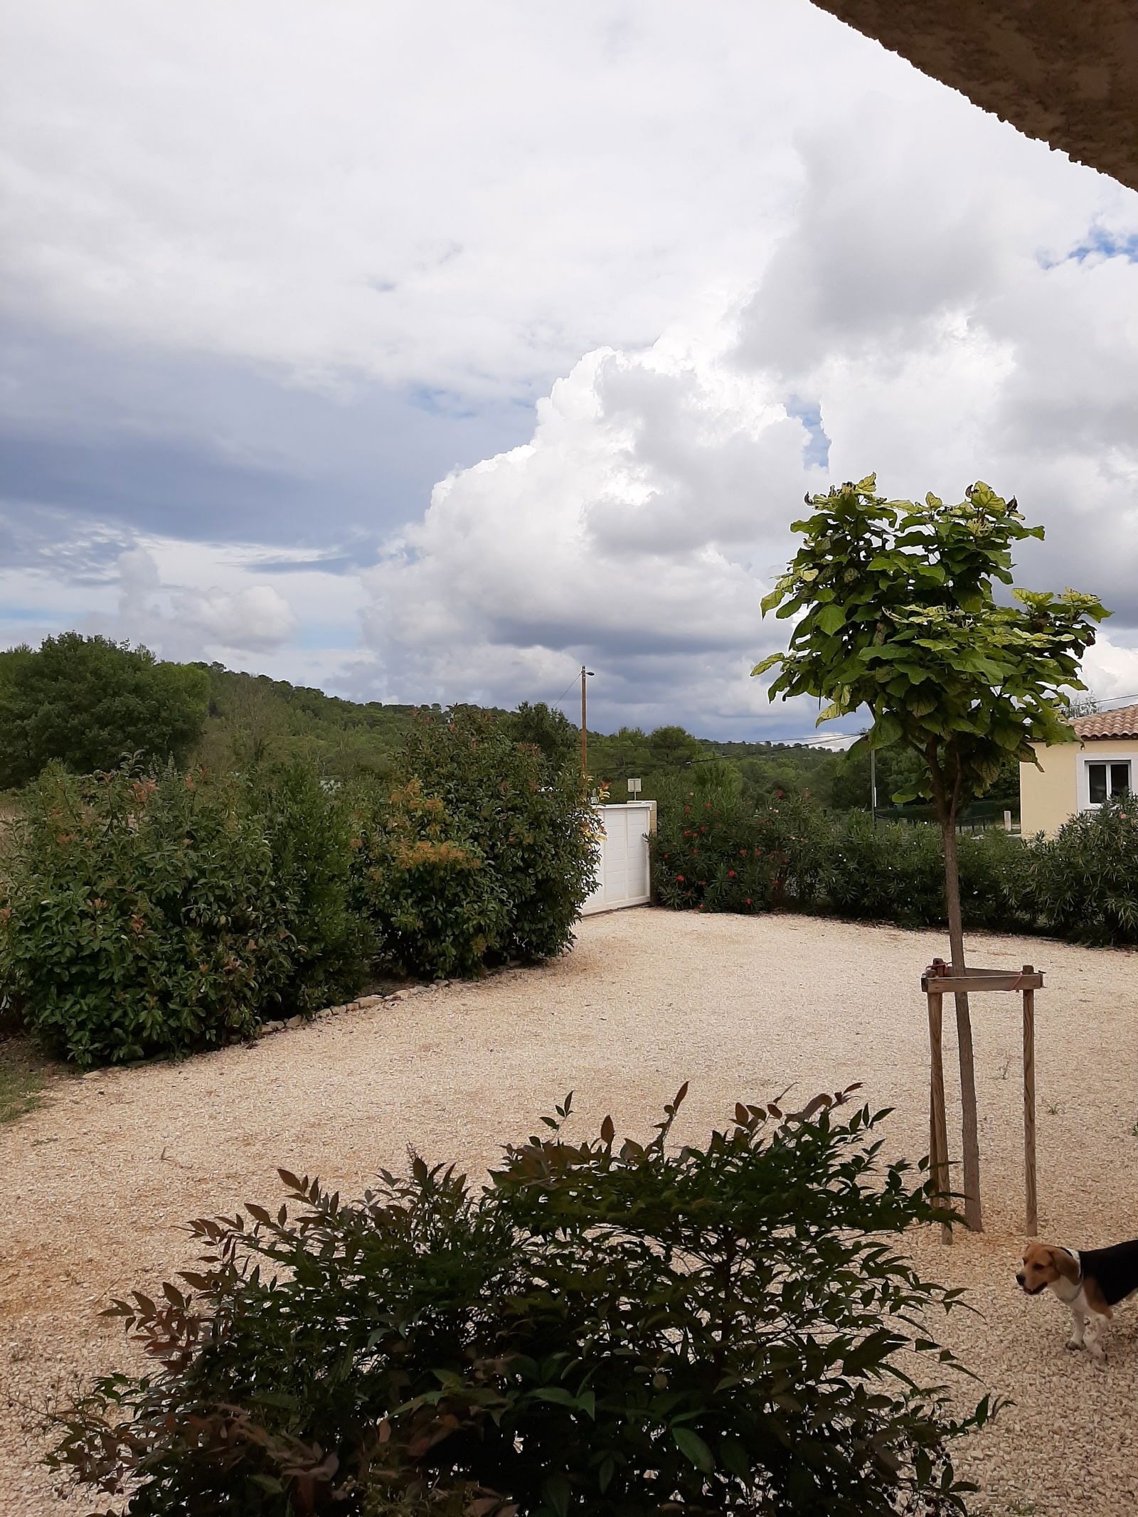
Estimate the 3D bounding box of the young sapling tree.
[{"bbox_3d":[1.596,0.398,5.030,1.500,3.310,1.400,-1,-3,17],"label":"young sapling tree"}]

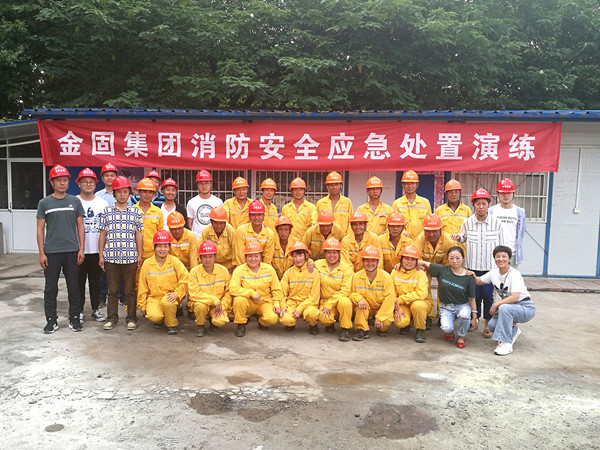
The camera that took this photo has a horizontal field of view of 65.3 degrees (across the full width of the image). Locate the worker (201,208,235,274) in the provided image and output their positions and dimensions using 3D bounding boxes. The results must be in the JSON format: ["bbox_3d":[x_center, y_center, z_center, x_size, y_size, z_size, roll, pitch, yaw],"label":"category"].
[{"bbox_3d":[-0.962,0.469,5.460,0.520,1.380,0.700,1,4,-3],"label":"worker"}]

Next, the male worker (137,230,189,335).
[{"bbox_3d":[-1.542,0.609,5.250,0.570,1.090,0.720,0,5,-6],"label":"male worker"}]

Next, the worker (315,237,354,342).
[{"bbox_3d":[0.377,0.652,5.120,0.460,1.045,0.700,1,4,3],"label":"worker"}]

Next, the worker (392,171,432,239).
[{"bbox_3d":[1.365,0.260,5.730,0.520,1.850,0.320,2,4,8],"label":"worker"}]

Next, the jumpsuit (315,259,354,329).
[{"bbox_3d":[0.378,0.727,5.130,0.460,0.754,0.640,1,4,3],"label":"jumpsuit"}]

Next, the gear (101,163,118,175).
[{"bbox_3d":[-2.452,-0.718,6.030,0.215,0.160,0.275,0,-8,-20],"label":"gear"}]

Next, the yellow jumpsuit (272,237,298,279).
[{"bbox_3d":[-0.188,0.554,5.683,0.460,0.930,0.580,0,6,0],"label":"yellow jumpsuit"}]

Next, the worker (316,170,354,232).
[{"bbox_3d":[0.436,0.182,5.917,0.490,1.710,0.330,0,6,0],"label":"worker"}]

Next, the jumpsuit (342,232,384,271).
[{"bbox_3d":[0.758,0.577,5.680,0.530,1.023,0.530,1,5,6],"label":"jumpsuit"}]

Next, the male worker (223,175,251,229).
[{"bbox_3d":[-0.788,0.224,6.150,0.480,1.716,0.340,1,5,0],"label":"male worker"}]

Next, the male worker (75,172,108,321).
[{"bbox_3d":[-2.457,0.234,5.450,0.500,1.790,0.310,0,4,-10],"label":"male worker"}]

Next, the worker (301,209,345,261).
[{"bbox_3d":[0.267,0.483,5.680,0.560,1.370,0.680,1,4,3],"label":"worker"}]

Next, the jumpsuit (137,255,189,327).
[{"bbox_3d":[-1.528,0.696,5.200,0.560,0.748,0.640,0,4,-10],"label":"jumpsuit"}]

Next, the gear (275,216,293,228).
[{"bbox_3d":[-0.193,-0.030,5.580,0.215,0.155,0.270,1,-2,0],"label":"gear"}]

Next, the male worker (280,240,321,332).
[{"bbox_3d":[0.000,0.651,5.170,0.470,0.920,0.620,0,6,-3],"label":"male worker"}]

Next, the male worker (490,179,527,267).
[{"bbox_3d":[2.471,0.308,5.600,0.500,1.723,0.330,2,5,18],"label":"male worker"}]

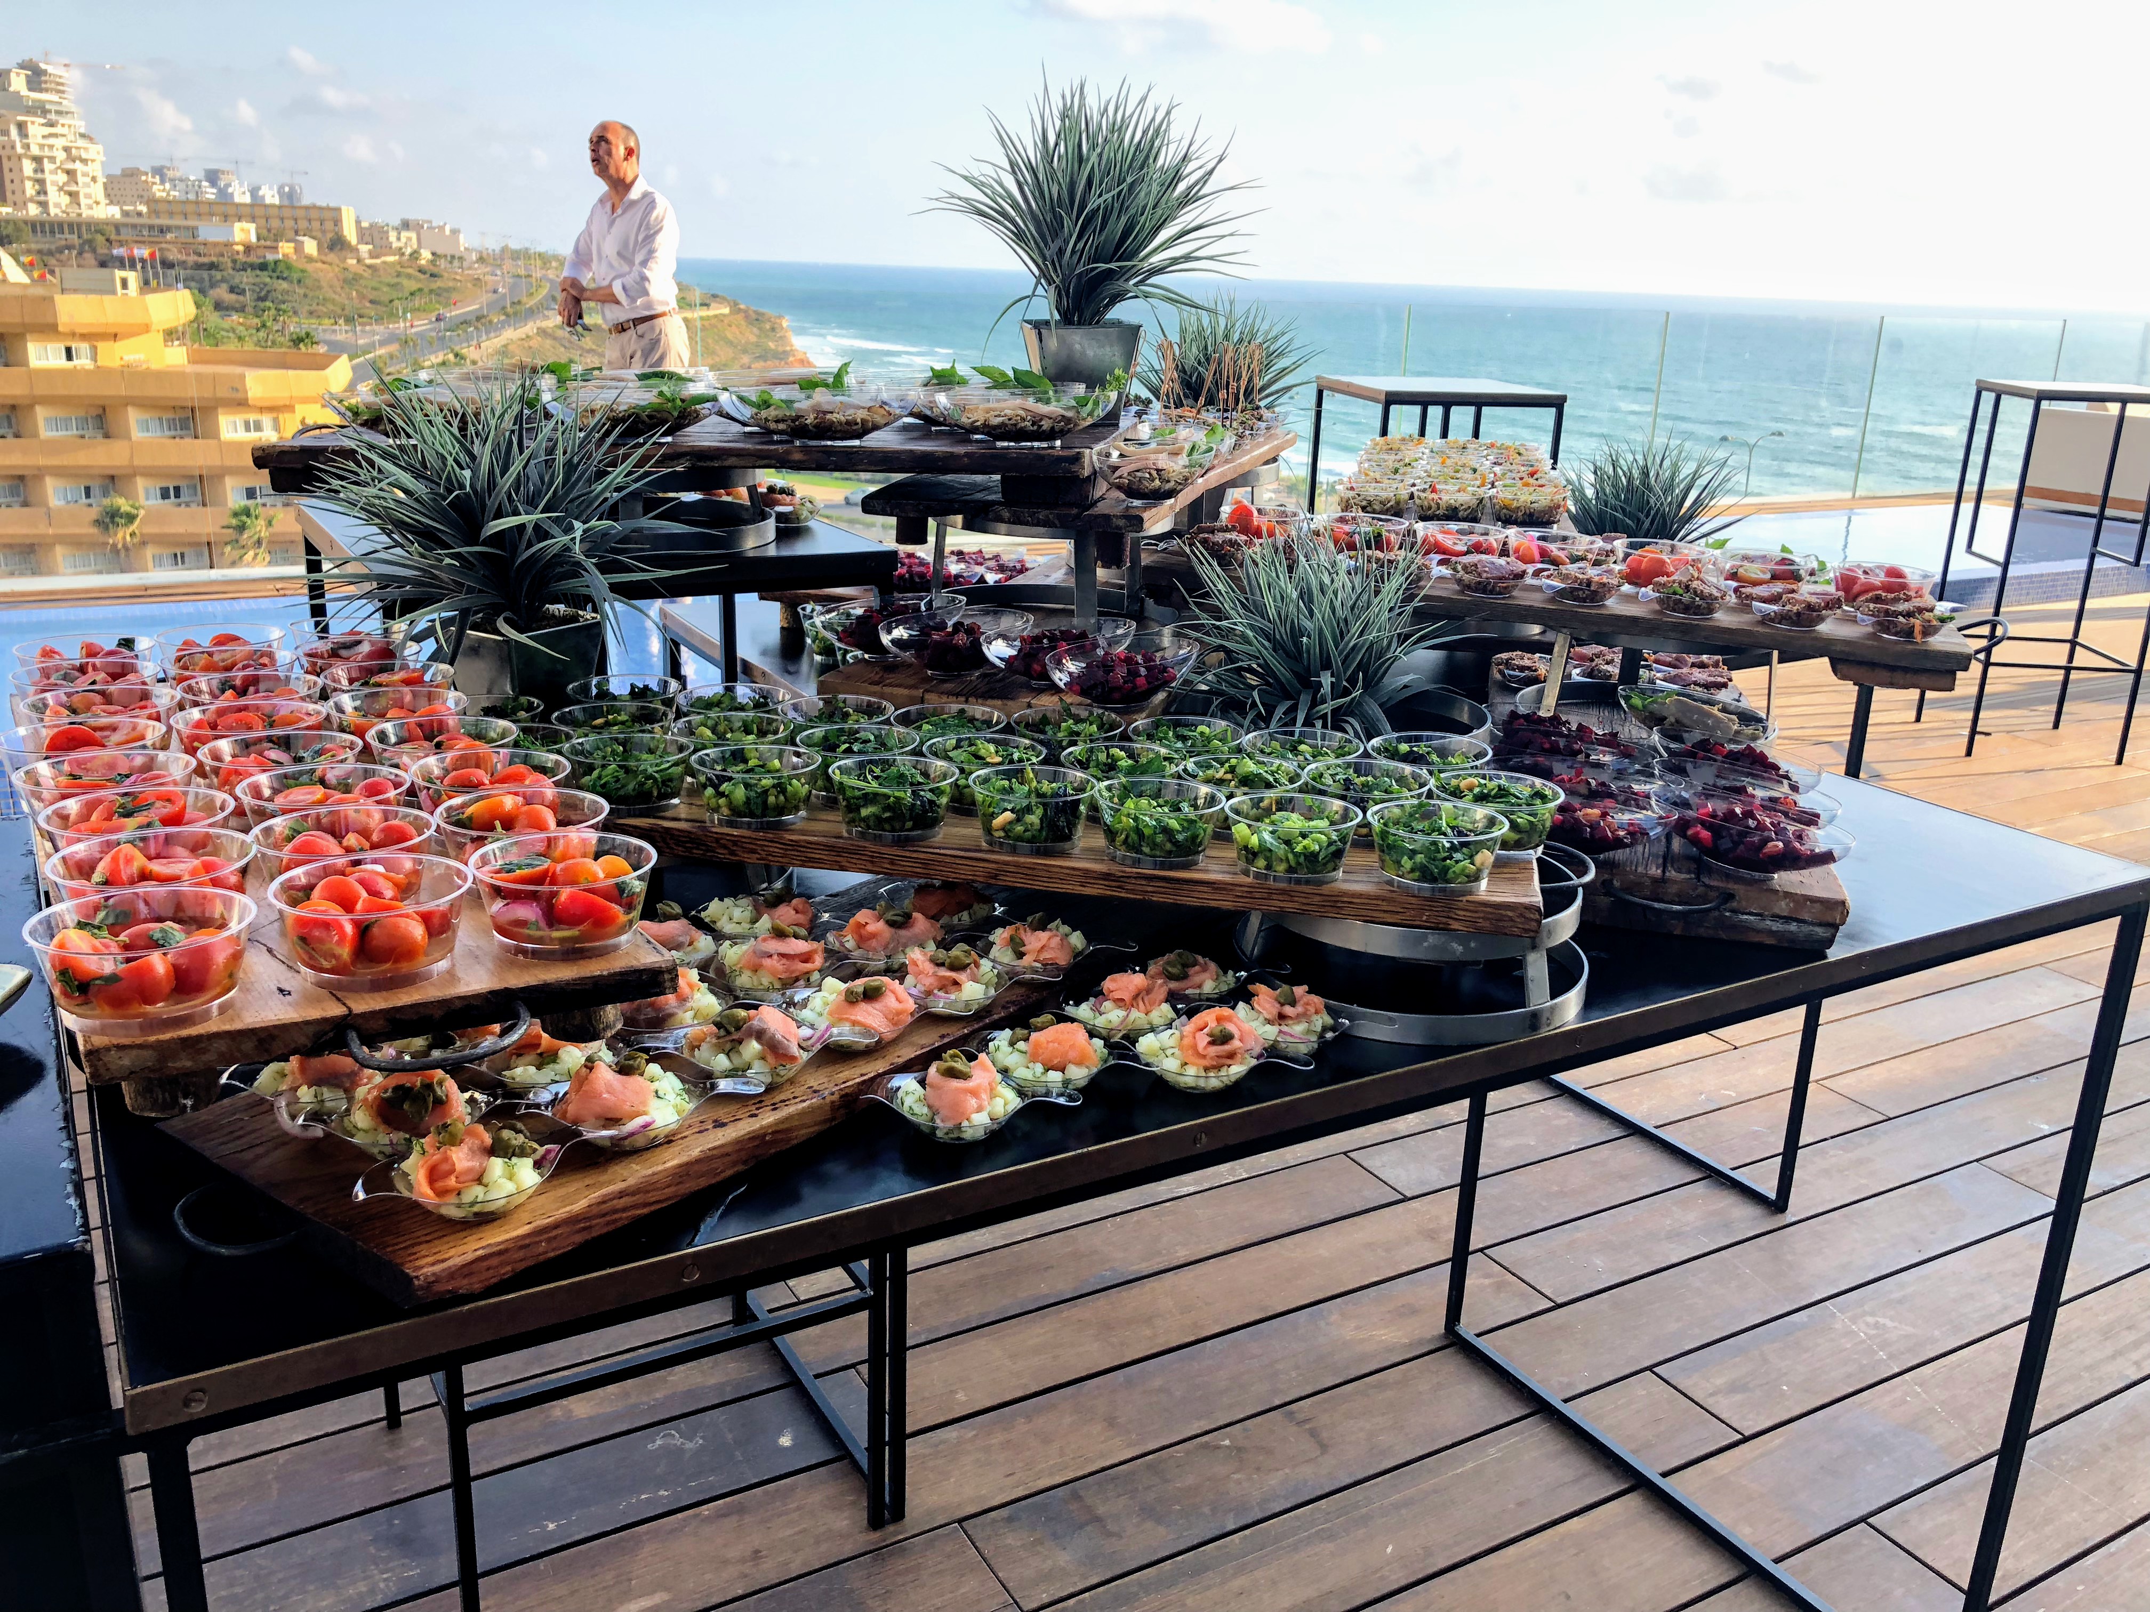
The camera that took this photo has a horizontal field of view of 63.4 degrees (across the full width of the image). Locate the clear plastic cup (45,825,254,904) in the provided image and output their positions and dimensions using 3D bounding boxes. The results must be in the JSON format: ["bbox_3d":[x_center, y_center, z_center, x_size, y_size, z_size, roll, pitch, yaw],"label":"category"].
[{"bbox_3d":[-0.446,0.043,0.848,0.090,0.040,0.090,2,17,-1],"label":"clear plastic cup"}]

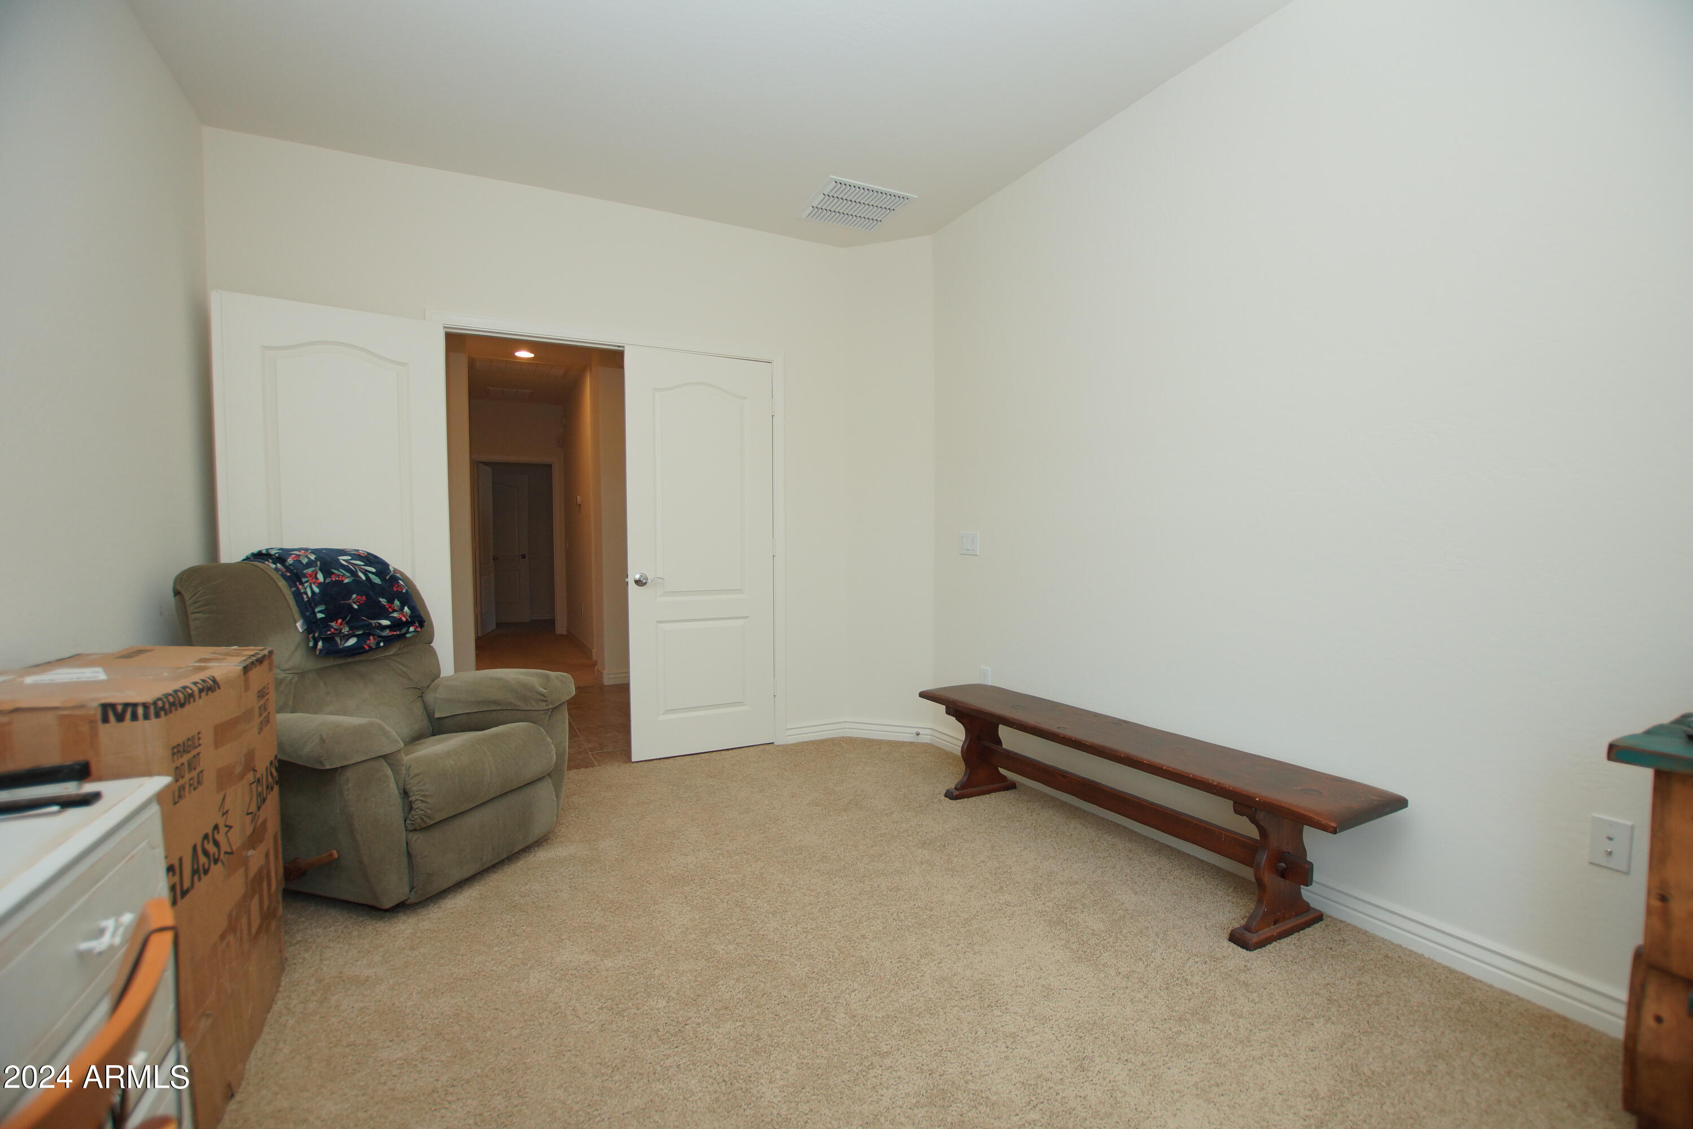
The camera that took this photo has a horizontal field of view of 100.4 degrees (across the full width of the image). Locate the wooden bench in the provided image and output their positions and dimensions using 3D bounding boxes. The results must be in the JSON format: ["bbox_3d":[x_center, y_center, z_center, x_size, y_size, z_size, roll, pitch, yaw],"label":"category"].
[{"bbox_3d":[0.904,0.805,2.532,0.354,0.414,1.749,-2,2,-28],"label":"wooden bench"}]

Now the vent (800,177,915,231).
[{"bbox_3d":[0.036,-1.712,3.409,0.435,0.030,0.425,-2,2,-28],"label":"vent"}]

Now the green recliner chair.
[{"bbox_3d":[-1.613,0.508,2.477,0.950,1.050,0.890,0,2,22],"label":"green recliner chair"}]

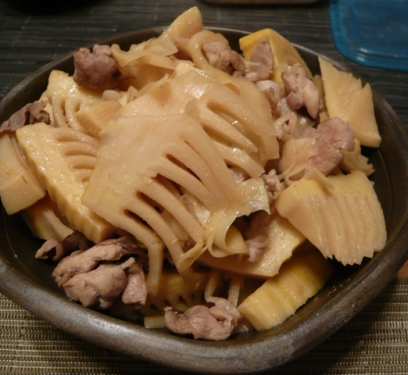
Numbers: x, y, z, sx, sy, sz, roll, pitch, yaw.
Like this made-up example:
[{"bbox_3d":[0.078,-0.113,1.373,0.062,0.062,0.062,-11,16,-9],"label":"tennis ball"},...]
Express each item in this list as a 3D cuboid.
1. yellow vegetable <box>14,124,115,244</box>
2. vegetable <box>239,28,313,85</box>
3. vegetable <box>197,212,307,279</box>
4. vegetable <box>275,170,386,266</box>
[{"bbox_3d":[-0.087,-0.004,0.262,0.041,0.018,0.071,-41,61,-6],"label":"yellow vegetable"},{"bbox_3d":[0.062,-0.112,0.349,0.038,0.028,0.056,-24,52,-16],"label":"vegetable"},{"bbox_3d":[0.030,0.036,0.248,0.059,0.014,0.038,7,45,3],"label":"vegetable"},{"bbox_3d":[0.080,0.020,0.253,0.056,0.021,0.049,-4,67,-10],"label":"vegetable"}]

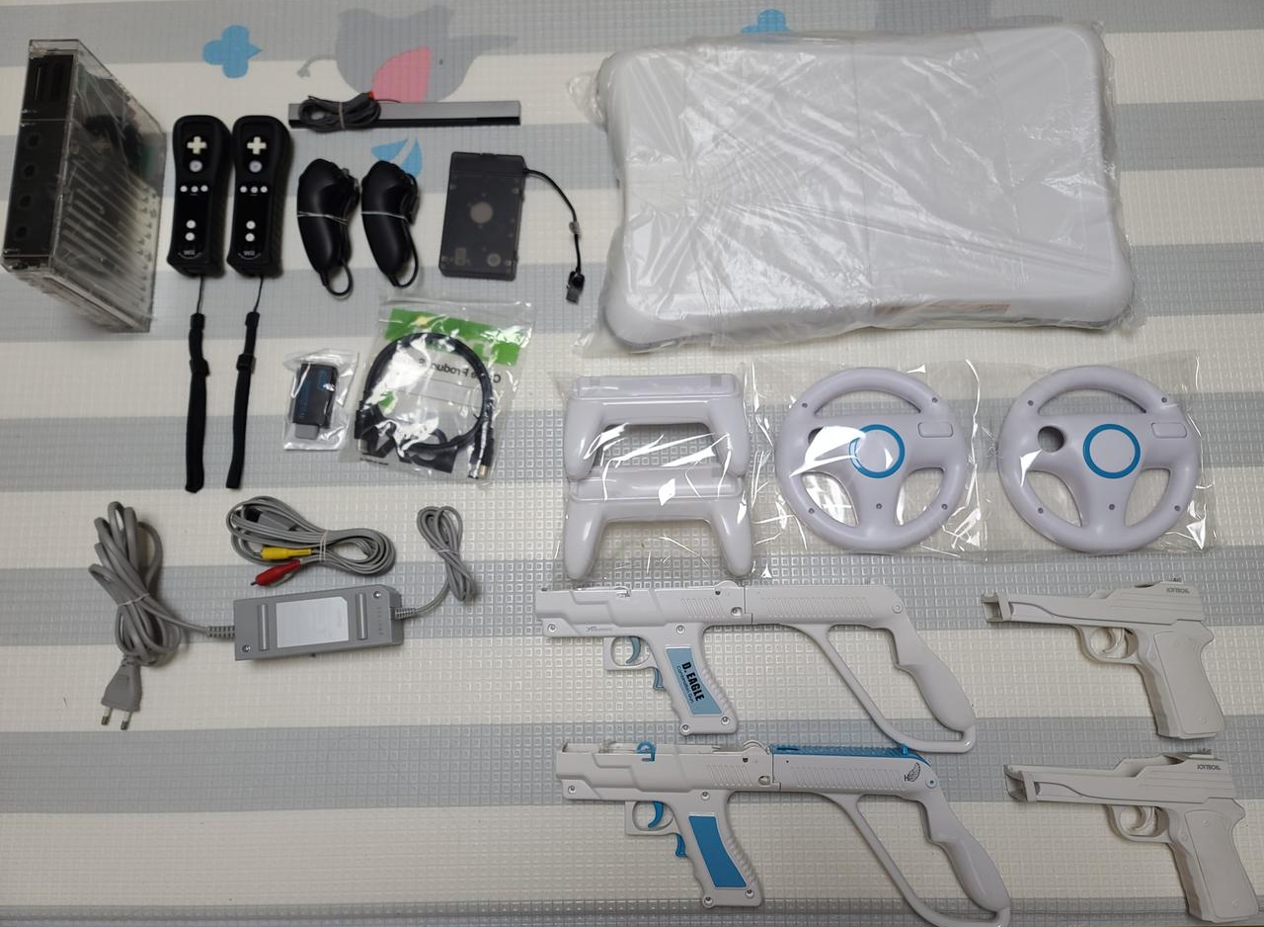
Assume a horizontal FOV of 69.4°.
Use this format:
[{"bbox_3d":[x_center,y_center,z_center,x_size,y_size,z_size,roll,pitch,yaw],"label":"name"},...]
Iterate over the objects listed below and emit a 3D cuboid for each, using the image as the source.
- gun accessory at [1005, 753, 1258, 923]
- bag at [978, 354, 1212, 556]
[{"bbox_3d":[0.448,0.329,0.821,0.209,0.043,0.147,2,81,1],"label":"gun accessory"},{"bbox_3d":[0.436,-0.010,0.857,0.225,0.038,0.196,-1,80,1],"label":"bag"}]

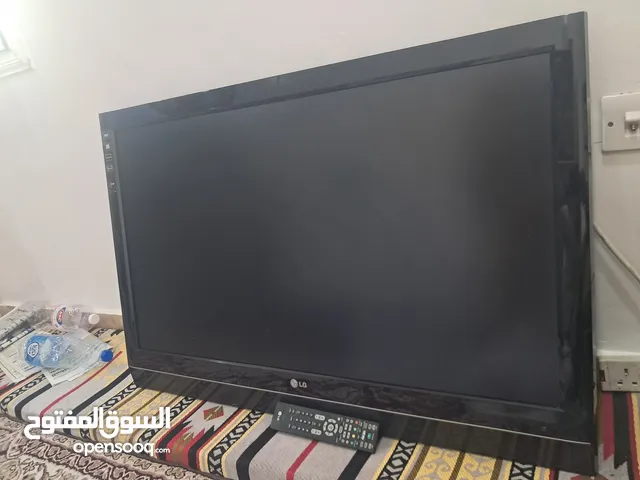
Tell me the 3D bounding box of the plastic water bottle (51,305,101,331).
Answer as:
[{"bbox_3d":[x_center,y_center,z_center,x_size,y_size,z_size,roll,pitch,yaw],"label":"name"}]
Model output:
[{"bbox_3d":[-0.777,0.250,1.592,0.200,0.072,0.072,-1,17,30],"label":"plastic water bottle"}]

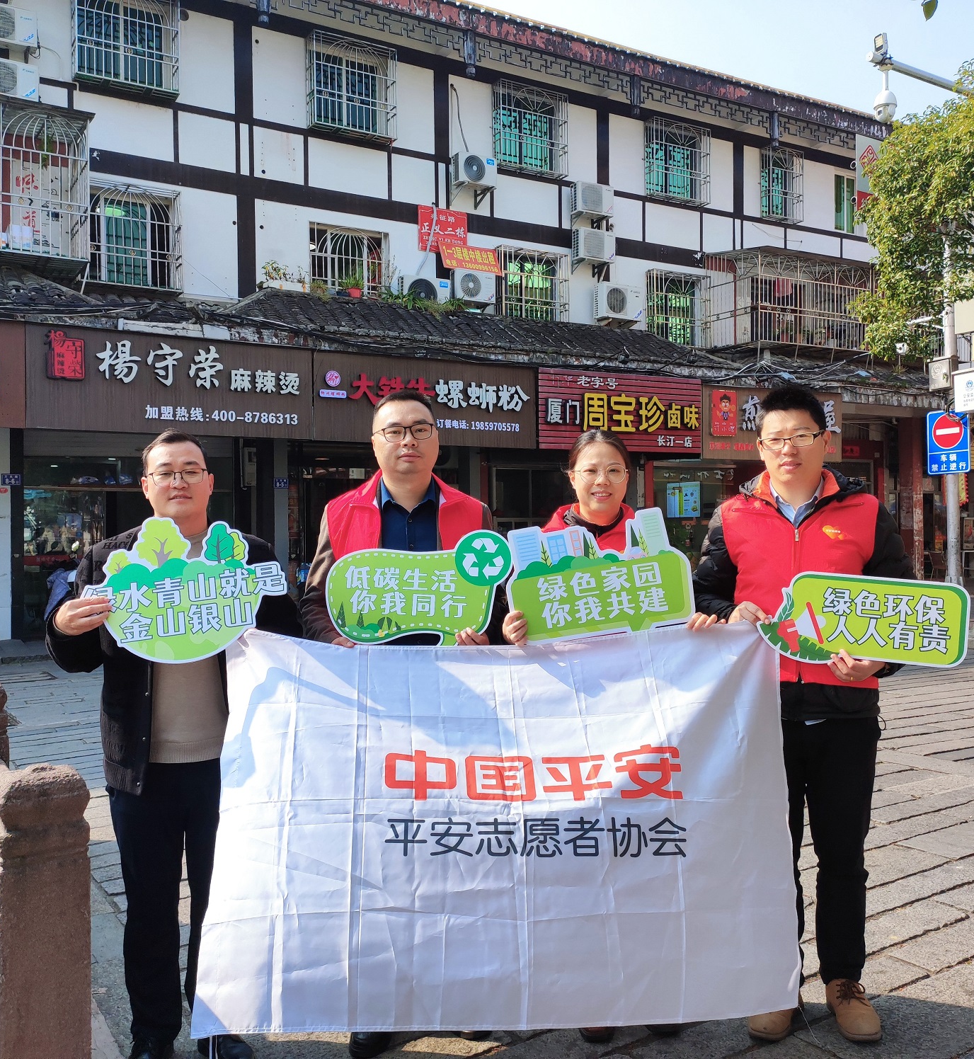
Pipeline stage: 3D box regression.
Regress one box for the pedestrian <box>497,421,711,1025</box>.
[{"bbox_3d":[0.318,0.530,2.800,0.570,1.630,0.440,0,0,3],"label":"pedestrian"}]

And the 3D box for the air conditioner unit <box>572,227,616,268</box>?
[{"bbox_3d":[1.971,-5.209,18.859,0.785,0.546,0.280,0,0,-29],"label":"air conditioner unit"}]

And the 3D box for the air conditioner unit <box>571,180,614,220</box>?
[{"bbox_3d":[1.896,-5.946,18.505,0.794,0.530,0.290,0,0,-30],"label":"air conditioner unit"}]

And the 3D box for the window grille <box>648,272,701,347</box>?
[{"bbox_3d":[3.744,-4.265,19.983,1.379,1.425,0.320,0,0,-29],"label":"window grille"}]

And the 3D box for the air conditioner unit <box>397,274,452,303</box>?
[{"bbox_3d":[-1.063,-3.895,17.188,0.849,0.580,0.310,0,0,-29],"label":"air conditioner unit"}]

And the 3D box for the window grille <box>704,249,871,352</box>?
[{"bbox_3d":[5.994,-4.372,20.306,3.022,1.701,1.500,0,0,-30],"label":"window grille"}]

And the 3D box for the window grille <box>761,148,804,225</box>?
[{"bbox_3d":[6.067,-7.069,21.023,0.918,1.413,0.320,0,0,-30],"label":"window grille"}]

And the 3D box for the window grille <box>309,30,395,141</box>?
[{"bbox_3d":[-2.186,-7.156,16.649,1.403,1.459,0.380,0,0,-29],"label":"window grille"}]

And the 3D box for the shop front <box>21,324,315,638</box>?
[{"bbox_3d":[-3.883,-0.565,12.698,3.470,3.578,0.500,0,0,-30],"label":"shop front"}]

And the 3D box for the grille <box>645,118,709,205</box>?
[{"bbox_3d":[3.673,-7.032,19.652,1.387,1.426,0.320,0,0,-30],"label":"grille"}]

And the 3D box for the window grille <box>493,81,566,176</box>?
[{"bbox_3d":[0.795,-7.138,18.342,1.399,1.461,0.320,0,0,-29],"label":"window grille"}]

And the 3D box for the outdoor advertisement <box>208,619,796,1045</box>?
[{"bbox_3d":[0.030,0.735,2.540,1.460,0.980,0.150,0,0,-5],"label":"outdoor advertisement"}]

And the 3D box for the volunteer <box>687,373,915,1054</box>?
[{"bbox_3d":[0.835,0.472,2.760,0.600,1.730,0.410,0,0,12],"label":"volunteer"}]

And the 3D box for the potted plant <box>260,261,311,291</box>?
[{"bbox_3d":[-3.110,-3.837,15.693,0.752,0.440,0.240,0,0,-30],"label":"potted plant"}]

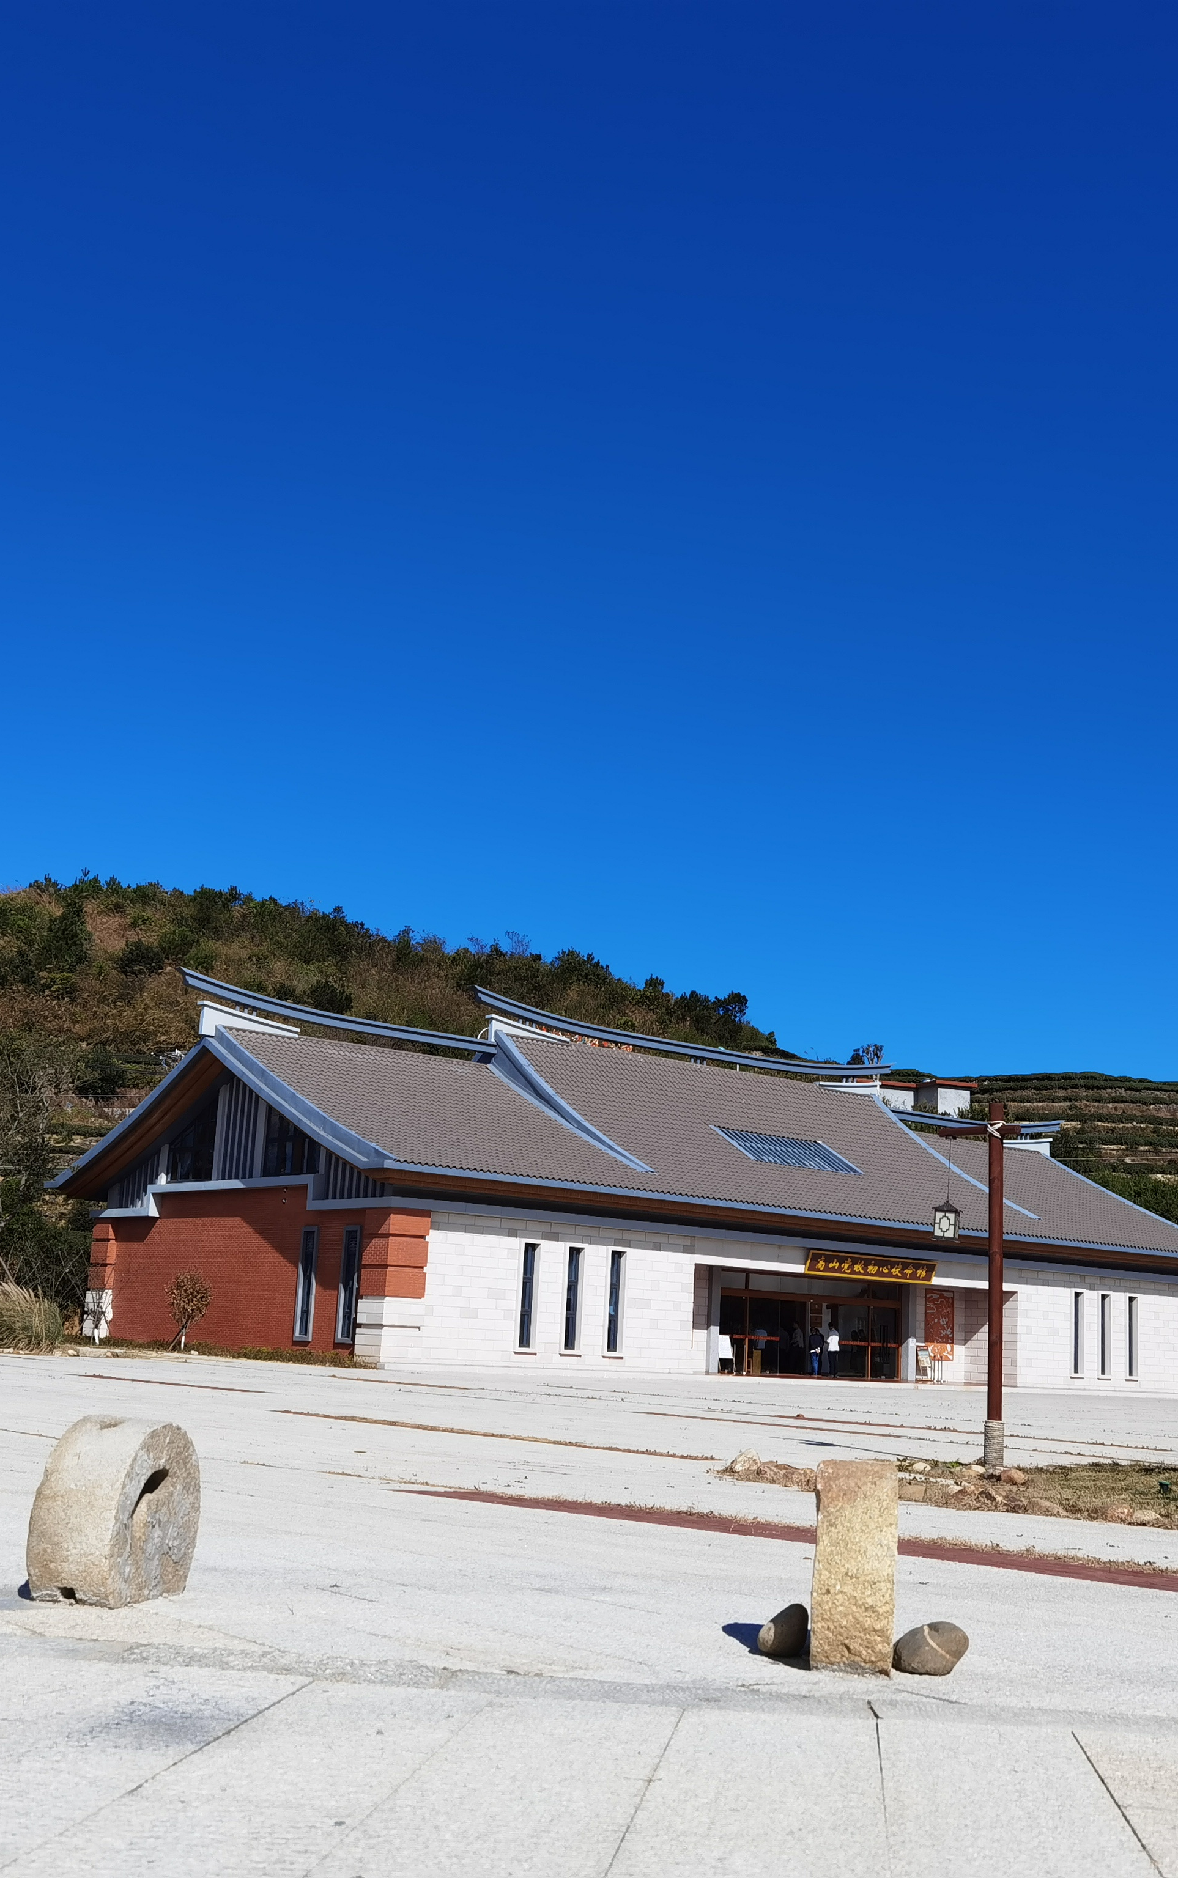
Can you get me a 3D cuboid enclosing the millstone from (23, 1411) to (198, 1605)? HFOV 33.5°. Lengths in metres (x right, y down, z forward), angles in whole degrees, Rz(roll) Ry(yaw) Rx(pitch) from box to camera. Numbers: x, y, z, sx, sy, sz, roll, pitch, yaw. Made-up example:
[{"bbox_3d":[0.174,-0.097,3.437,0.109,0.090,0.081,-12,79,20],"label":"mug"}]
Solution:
[{"bbox_3d":[-2.194,2.660,9.139,0.401,0.781,0.949,0,-12,13],"label":"millstone"}]

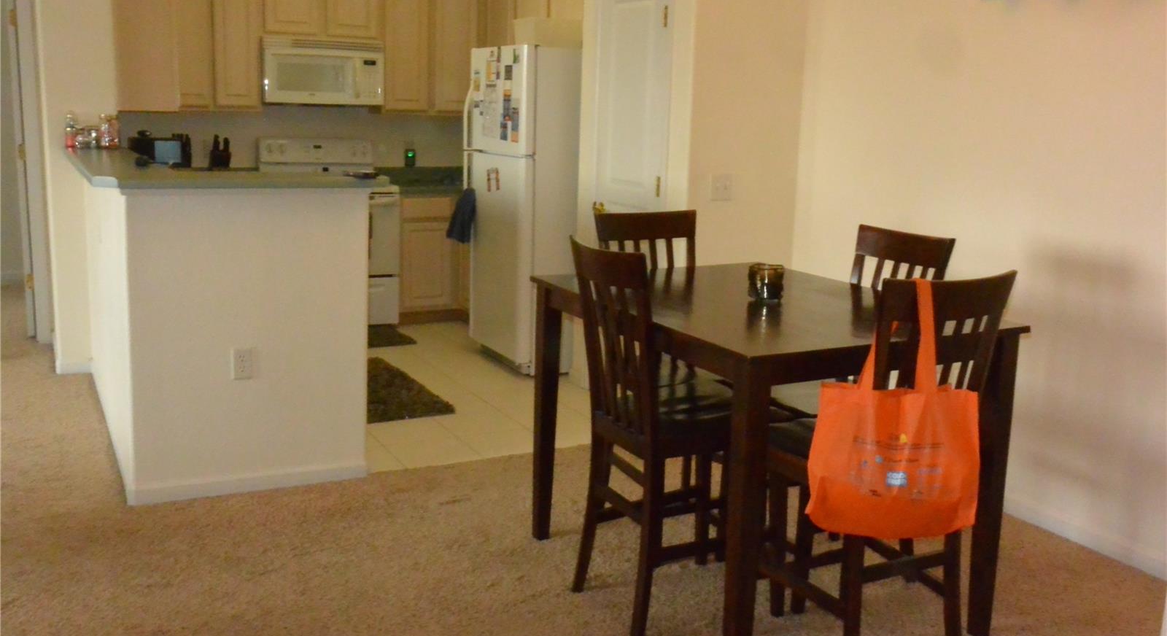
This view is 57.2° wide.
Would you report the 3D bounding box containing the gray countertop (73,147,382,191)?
[{"bbox_3d":[-1.634,-0.663,4.570,0.957,0.040,2.250,-4,12,-27],"label":"gray countertop"}]

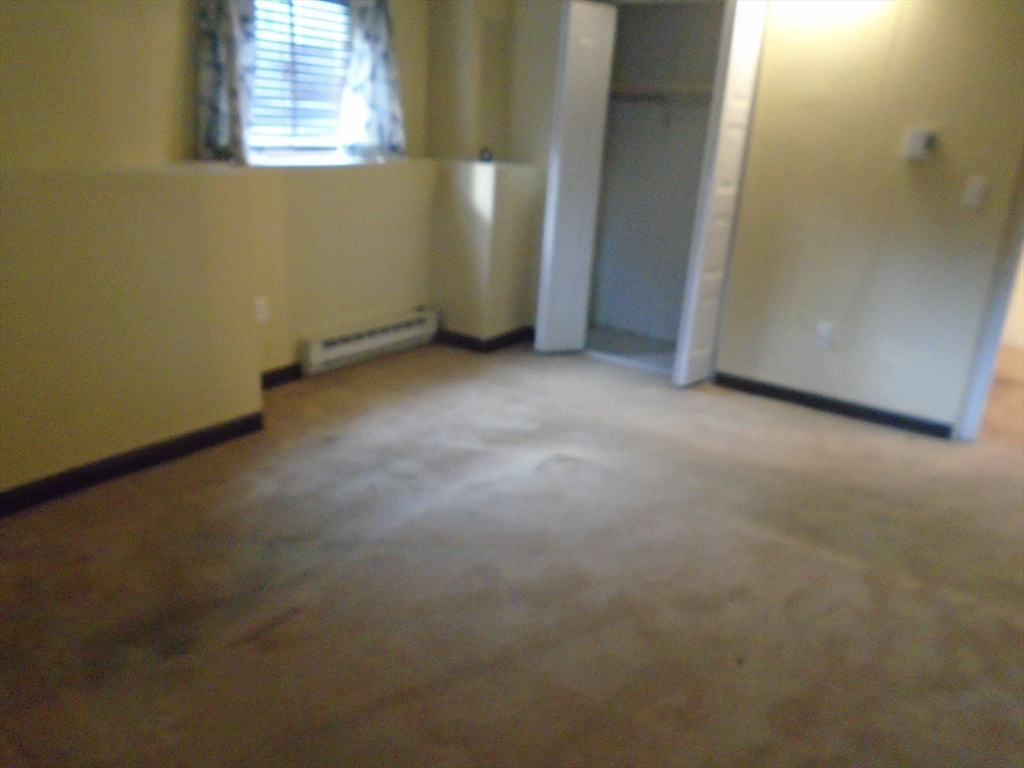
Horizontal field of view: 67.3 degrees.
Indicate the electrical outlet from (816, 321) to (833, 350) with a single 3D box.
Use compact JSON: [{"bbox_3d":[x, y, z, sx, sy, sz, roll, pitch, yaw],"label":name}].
[{"bbox_3d":[1.608,-0.254,3.967,0.072,0.116,0.011,15,21,30],"label":"electrical outlet"}]

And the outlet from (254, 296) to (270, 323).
[{"bbox_3d":[-1.187,-0.354,3.651,0.010,0.116,0.072,15,21,30],"label":"outlet"}]

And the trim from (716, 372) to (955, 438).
[{"bbox_3d":[1.645,0.101,4.044,1.213,0.085,0.015,15,21,30],"label":"trim"}]

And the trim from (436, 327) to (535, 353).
[{"bbox_3d":[-0.192,-0.313,4.886,0.419,0.093,0.471,15,21,30],"label":"trim"}]

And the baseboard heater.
[{"bbox_3d":[-0.762,-0.243,4.353,0.062,0.181,1.045,15,21,30],"label":"baseboard heater"}]

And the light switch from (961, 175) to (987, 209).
[{"bbox_3d":[2.084,-0.868,3.468,0.073,0.117,0.013,15,21,30],"label":"light switch"}]

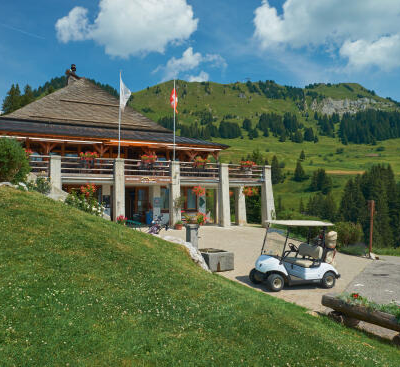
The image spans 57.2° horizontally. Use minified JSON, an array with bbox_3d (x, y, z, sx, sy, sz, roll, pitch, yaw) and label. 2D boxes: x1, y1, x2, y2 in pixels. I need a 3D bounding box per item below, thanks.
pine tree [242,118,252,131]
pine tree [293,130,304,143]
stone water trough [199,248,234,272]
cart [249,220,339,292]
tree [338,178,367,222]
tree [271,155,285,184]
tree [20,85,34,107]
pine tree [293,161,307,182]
[{"bbox_3d":[53.259,-67.003,420.000,10.500,14.000,10.500,1,0,0],"label":"pine tree"},{"bbox_3d":[96.700,-46.141,360.000,9.000,12.000,9.000,2,1,0],"label":"pine tree"},{"bbox_3d":[0.360,2.437,11.880,0.930,0.540,1.080,1,1,-33],"label":"stone water trough"},{"bbox_3d":[2.630,1.920,10.230,2.360,1.790,1.200,2,1,-21],"label":"cart"},{"bbox_3d":[43.666,5.011,105.000,6.800,14.000,6.800,1,0,0],"label":"tree"},{"bbox_3d":[30.250,-5.536,145.000,6.500,12.000,6.500,1,0,0],"label":"tree"},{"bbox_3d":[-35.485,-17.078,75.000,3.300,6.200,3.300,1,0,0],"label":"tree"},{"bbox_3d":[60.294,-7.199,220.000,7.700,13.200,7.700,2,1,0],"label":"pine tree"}]

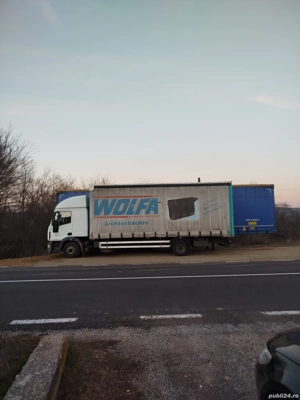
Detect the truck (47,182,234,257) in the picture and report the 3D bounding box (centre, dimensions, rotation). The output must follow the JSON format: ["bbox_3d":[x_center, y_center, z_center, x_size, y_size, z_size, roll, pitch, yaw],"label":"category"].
[{"bbox_3d":[-0.540,1.140,15.600,9.780,3.720,2.530,-1,-4,1],"label":"truck"}]

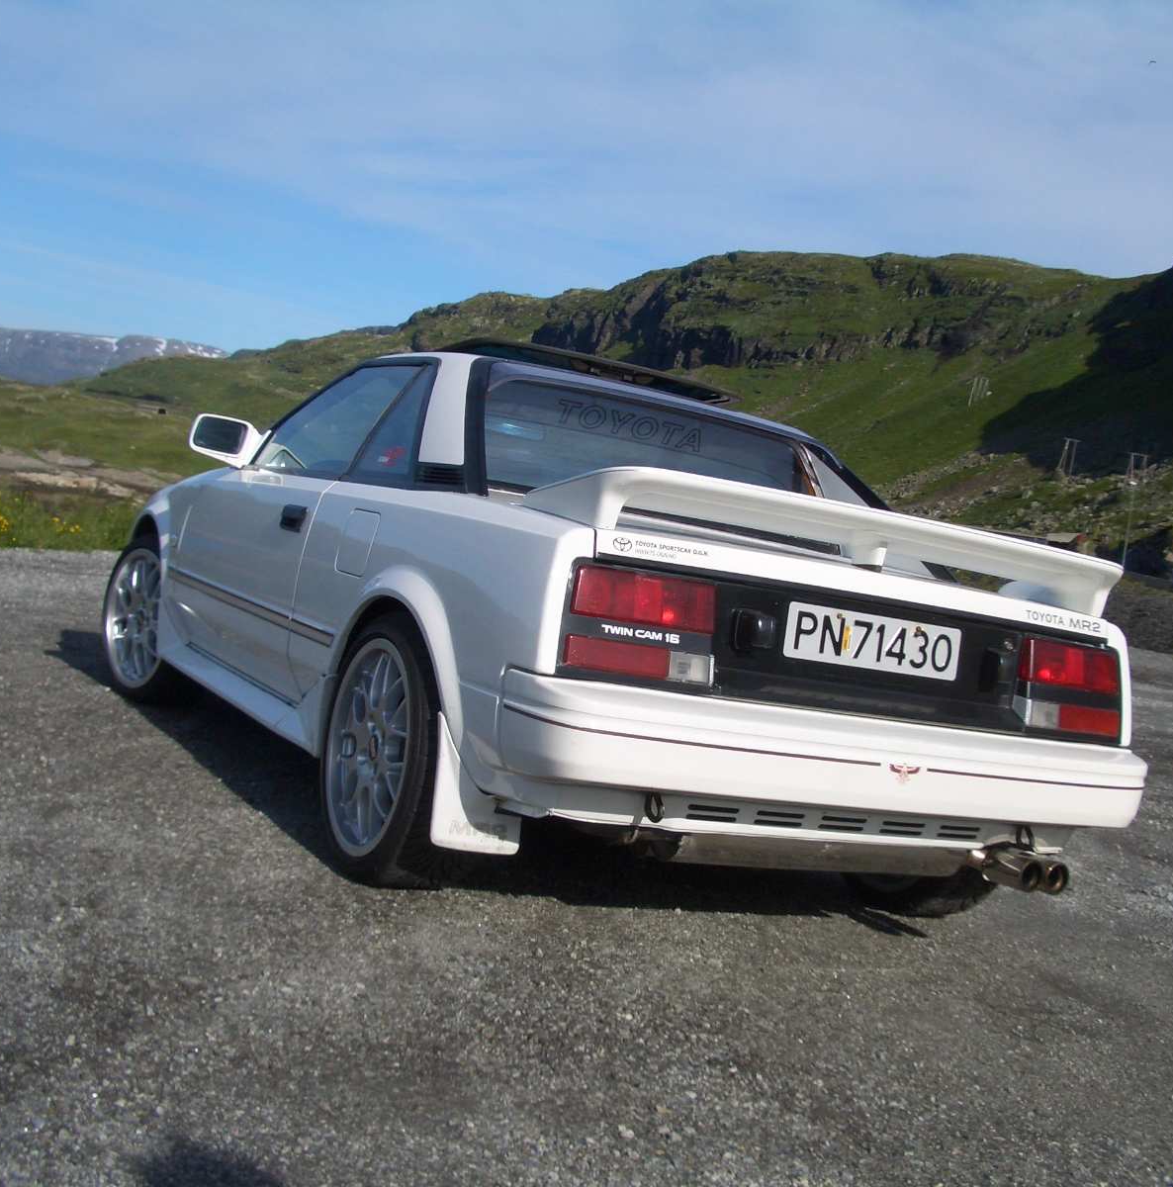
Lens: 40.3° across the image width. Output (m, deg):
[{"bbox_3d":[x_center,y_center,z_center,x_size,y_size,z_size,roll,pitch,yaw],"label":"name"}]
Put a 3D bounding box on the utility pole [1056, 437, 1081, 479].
[{"bbox_3d":[138.619,-38.920,460.000,5.200,11.000,0.900,9,2,6],"label":"utility pole"}]

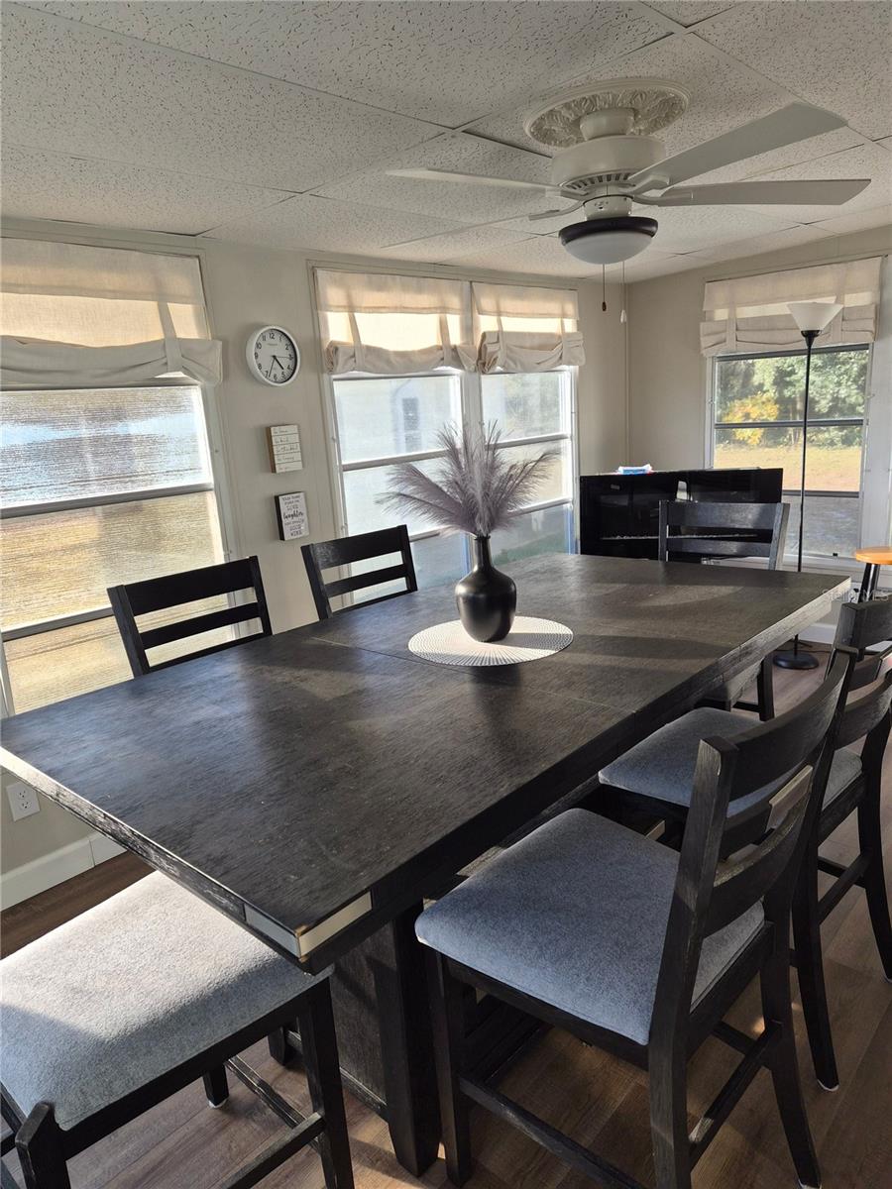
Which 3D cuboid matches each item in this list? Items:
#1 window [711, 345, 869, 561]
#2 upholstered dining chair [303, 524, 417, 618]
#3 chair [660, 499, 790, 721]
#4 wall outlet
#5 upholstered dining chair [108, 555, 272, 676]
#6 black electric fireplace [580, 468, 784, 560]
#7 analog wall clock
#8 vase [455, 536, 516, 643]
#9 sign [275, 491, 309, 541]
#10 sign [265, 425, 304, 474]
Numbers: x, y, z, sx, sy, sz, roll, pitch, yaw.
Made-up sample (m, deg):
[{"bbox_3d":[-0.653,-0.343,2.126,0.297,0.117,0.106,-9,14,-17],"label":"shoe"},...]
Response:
[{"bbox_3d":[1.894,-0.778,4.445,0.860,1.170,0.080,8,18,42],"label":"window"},{"bbox_3d":[-0.067,0.340,2.674,0.570,1.060,0.480,9,19,44],"label":"upholstered dining chair"},{"bbox_3d":[0.893,0.233,2.835,0.480,1.060,0.570,7,17,38],"label":"chair"},{"bbox_3d":[-1.361,0.664,2.551,0.012,0.120,0.080,8,18,42],"label":"wall outlet"},{"bbox_3d":[-0.514,0.476,2.236,0.570,1.060,0.480,8,18,42],"label":"upholstered dining chair"},{"bbox_3d":[1.355,-0.467,4.606,1.100,0.495,0.140,0,14,13],"label":"black electric fireplace"},{"bbox_3d":[-0.661,-0.912,3.035,0.047,0.220,0.216,8,18,42],"label":"analog wall clock"},{"bbox_3d":[0.082,-0.017,1.918,0.150,0.254,0.150,-4,13,1],"label":"vase"},{"bbox_3d":[-0.621,-0.316,3.188,0.032,0.183,0.125,8,18,42],"label":"sign"},{"bbox_3d":[-0.637,-0.577,3.128,0.030,0.175,0.133,8,18,42],"label":"sign"}]

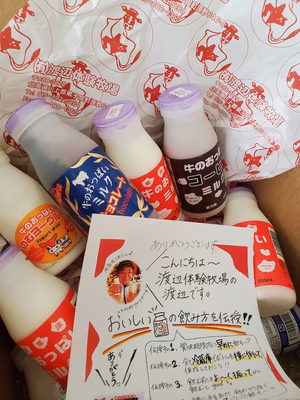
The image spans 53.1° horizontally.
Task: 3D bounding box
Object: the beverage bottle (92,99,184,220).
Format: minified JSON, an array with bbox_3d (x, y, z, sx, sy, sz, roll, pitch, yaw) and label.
[{"bbox_3d":[-0.011,-0.026,0.296,0.056,0.134,0.056,-2,41,25],"label":"beverage bottle"}]

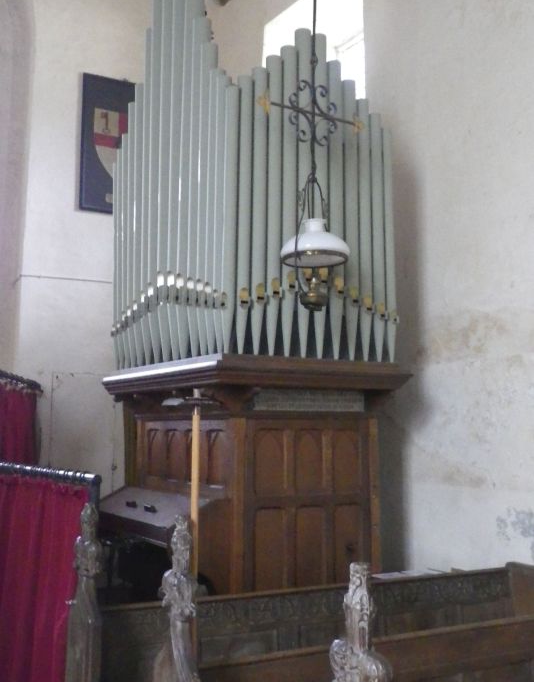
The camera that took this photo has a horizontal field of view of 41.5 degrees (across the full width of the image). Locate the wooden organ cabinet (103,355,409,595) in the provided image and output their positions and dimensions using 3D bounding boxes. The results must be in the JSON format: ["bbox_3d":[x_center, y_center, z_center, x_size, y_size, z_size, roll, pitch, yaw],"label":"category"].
[{"bbox_3d":[-0.170,1.183,4.798,1.517,1.935,1.659,5,-8,-33],"label":"wooden organ cabinet"}]

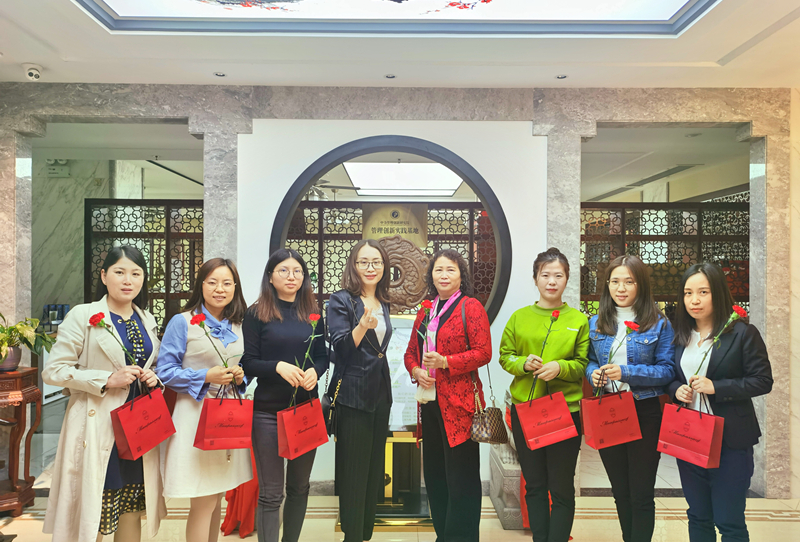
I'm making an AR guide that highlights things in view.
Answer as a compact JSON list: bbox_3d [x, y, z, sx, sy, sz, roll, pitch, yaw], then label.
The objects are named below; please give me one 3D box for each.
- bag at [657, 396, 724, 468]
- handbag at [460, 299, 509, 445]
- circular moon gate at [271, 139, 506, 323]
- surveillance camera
[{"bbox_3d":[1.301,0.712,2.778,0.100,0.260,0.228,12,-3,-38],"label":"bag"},{"bbox_3d":[0.449,0.518,3.280,0.160,0.740,0.240,0,0,28],"label":"handbag"},{"bbox_3d":[-0.058,-0.098,4.270,1.625,1.625,0.200,0,0,0],"label":"circular moon gate"},{"bbox_3d":[-2.280,-1.221,3.876,0.120,0.090,0.120,0,0,-37],"label":"surveillance camera"}]

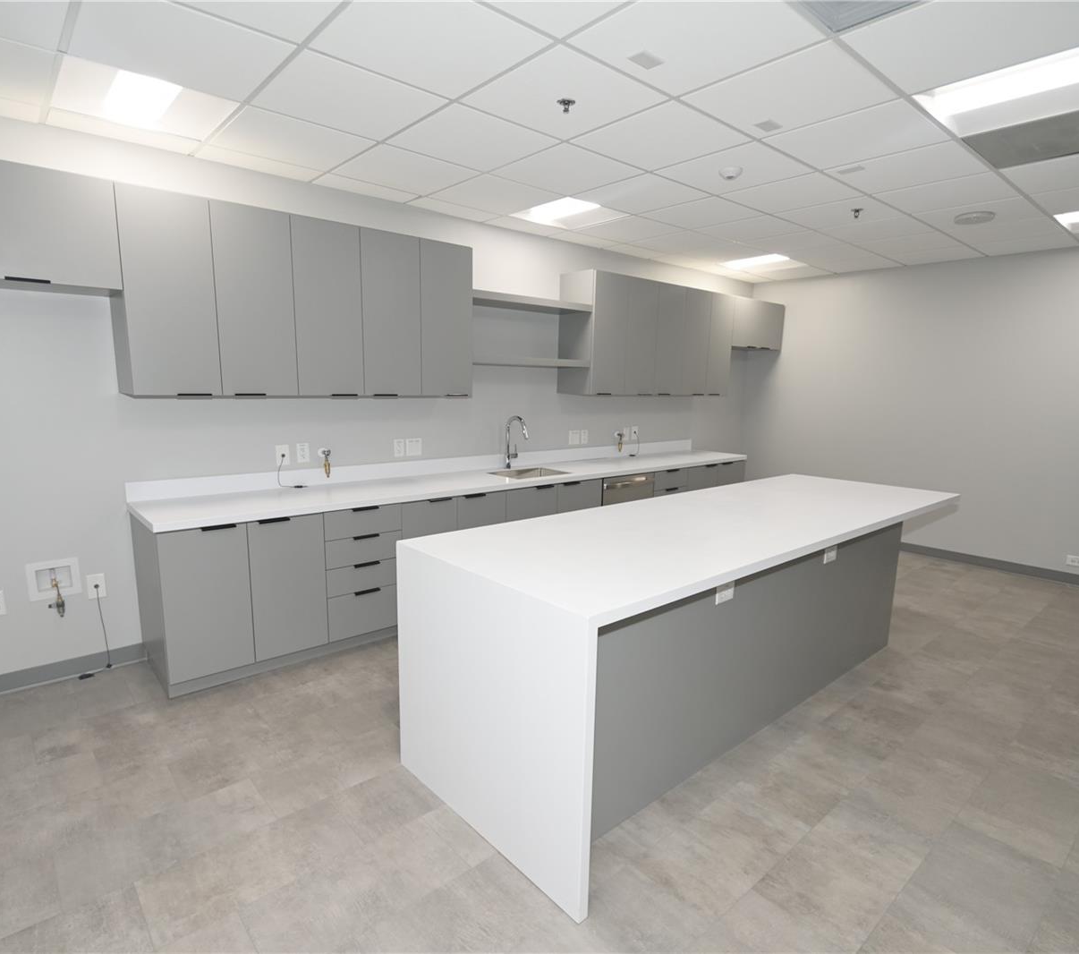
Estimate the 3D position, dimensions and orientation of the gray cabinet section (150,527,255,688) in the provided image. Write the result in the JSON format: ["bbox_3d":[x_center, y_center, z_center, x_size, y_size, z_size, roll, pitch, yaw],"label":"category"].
[{"bbox_3d":[-1.798,0.572,3.097,0.391,0.745,0.580,-7,12,-40],"label":"gray cabinet section"}]

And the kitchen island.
[{"bbox_3d":[0.933,0.620,2.923,2.975,0.914,1.004,-6,12,-39],"label":"kitchen island"}]

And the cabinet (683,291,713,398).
[{"bbox_3d":[1.283,-1.211,5.451,0.386,0.908,0.380,-6,12,-39],"label":"cabinet"}]

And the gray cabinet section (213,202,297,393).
[{"bbox_3d":[-1.544,-0.902,3.162,0.373,0.917,0.380,-7,12,-40],"label":"gray cabinet section"}]

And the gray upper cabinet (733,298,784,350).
[{"bbox_3d":[2.064,-1.528,6.056,0.908,0.445,0.380,-6,12,-39],"label":"gray upper cabinet"}]

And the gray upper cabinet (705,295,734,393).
[{"bbox_3d":[1.571,-1.243,5.689,0.364,0.908,0.380,-6,12,-39],"label":"gray upper cabinet"}]

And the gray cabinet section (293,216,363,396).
[{"bbox_3d":[-1.257,-0.935,3.400,0.375,0.917,0.380,-7,12,-40],"label":"gray cabinet section"}]

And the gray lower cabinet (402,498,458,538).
[{"bbox_3d":[-0.845,0.484,3.877,0.381,0.772,0.570,-6,12,-39],"label":"gray lower cabinet"}]

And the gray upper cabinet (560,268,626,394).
[{"bbox_3d":[0.434,-1.114,4.750,0.375,0.908,0.380,-6,12,-39],"label":"gray upper cabinet"}]

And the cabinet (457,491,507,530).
[{"bbox_3d":[-0.552,0.450,4.118,0.381,0.772,0.570,-6,12,-39],"label":"cabinet"}]

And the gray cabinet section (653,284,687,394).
[{"bbox_3d":[1.012,-1.197,5.283,0.376,0.917,0.380,-7,12,-40],"label":"gray cabinet section"}]

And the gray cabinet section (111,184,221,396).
[{"bbox_3d":[-1.830,-0.869,2.924,0.375,0.917,0.380,-7,12,-40],"label":"gray cabinet section"}]

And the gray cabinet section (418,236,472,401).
[{"bbox_3d":[-0.686,-1.001,3.874,0.373,0.917,0.380,-7,12,-40],"label":"gray cabinet section"}]

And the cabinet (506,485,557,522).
[{"bbox_3d":[-0.232,0.414,4.382,0.453,0.772,0.570,-6,12,-39],"label":"cabinet"}]

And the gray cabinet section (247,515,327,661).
[{"bbox_3d":[-1.499,0.537,3.345,0.387,0.745,0.580,-7,12,-40],"label":"gray cabinet section"}]

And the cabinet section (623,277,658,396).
[{"bbox_3d":[0.725,-1.164,5.045,0.373,0.917,0.380,-7,12,-40],"label":"cabinet section"}]

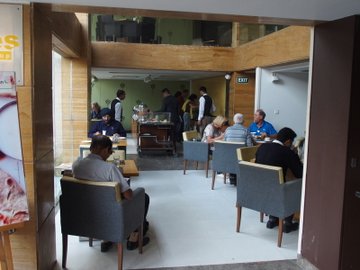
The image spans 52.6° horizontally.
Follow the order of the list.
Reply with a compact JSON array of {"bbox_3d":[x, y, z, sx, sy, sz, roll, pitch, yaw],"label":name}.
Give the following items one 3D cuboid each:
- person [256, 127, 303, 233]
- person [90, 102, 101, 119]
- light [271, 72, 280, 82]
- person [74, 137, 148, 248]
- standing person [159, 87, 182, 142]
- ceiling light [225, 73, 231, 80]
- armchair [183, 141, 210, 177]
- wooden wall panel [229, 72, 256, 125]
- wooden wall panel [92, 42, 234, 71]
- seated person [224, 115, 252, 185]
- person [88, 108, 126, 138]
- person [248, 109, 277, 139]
[{"bbox_3d":[1.223,0.519,4.280,0.760,1.200,0.540,-5,9,-43],"label":"person"},{"bbox_3d":[-2.727,-0.357,11.421,0.500,1.240,0.720,4,7,27],"label":"person"},{"bbox_3d":[2.252,-1.359,8.600,0.190,0.260,0.190,3,6,17],"label":"light"},{"bbox_3d":[-0.668,0.567,3.559,0.560,1.200,0.880,2,6,15],"label":"person"},{"bbox_3d":[-0.208,-0.346,9.496,0.550,1.730,0.520,3,6,14],"label":"standing person"},{"bbox_3d":[1.229,-1.506,9.400,0.160,0.190,0.160,0,6,-9],"label":"ceiling light"},{"bbox_3d":[0.455,0.380,7.257,0.600,0.800,0.580,4,7,28],"label":"armchair"},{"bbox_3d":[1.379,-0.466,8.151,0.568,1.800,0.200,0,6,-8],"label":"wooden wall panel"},{"bbox_3d":[-0.305,-1.617,7.616,2.984,0.522,0.160,0,6,-8],"label":"wooden wall panel"},{"bbox_3d":[1.006,0.270,6.230,0.540,1.280,0.820,4,7,30],"label":"seated person"},{"bbox_3d":[-1.273,0.190,6.557,0.620,1.310,0.820,0,6,-10],"label":"person"},{"bbox_3d":[1.508,0.183,6.975,0.550,1.310,0.820,3,7,24],"label":"person"}]

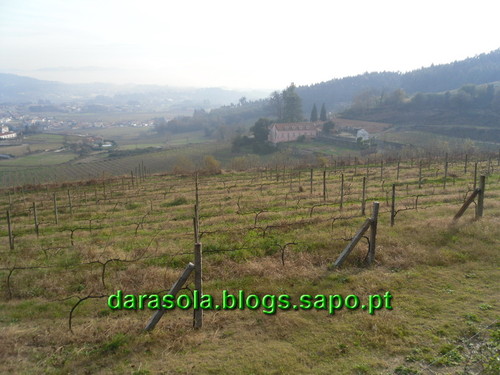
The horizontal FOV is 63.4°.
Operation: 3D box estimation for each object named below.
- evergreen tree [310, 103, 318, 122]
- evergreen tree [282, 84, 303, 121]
[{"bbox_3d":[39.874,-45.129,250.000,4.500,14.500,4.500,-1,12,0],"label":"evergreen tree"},{"bbox_3d":[26.273,-51.001,250.000,12.000,27.000,12.000,-1,12,0],"label":"evergreen tree"}]

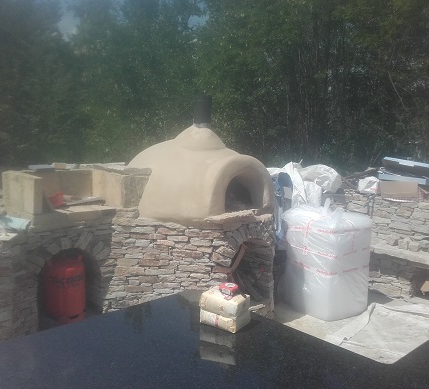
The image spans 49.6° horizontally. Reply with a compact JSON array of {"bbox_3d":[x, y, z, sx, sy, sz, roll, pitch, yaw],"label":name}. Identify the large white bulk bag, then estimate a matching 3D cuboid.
[{"bbox_3d":[1.015,0.585,4.249,0.530,0.880,0.610,-5,9,-32],"label":"large white bulk bag"}]

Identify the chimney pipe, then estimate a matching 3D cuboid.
[{"bbox_3d":[-0.107,-0.760,4.270,0.155,0.305,0.155,0,7,0],"label":"chimney pipe"}]

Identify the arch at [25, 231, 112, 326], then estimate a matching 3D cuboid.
[{"bbox_3d":[-1.153,0.680,3.660,0.660,0.800,0.280,-5,9,-37],"label":"arch"}]

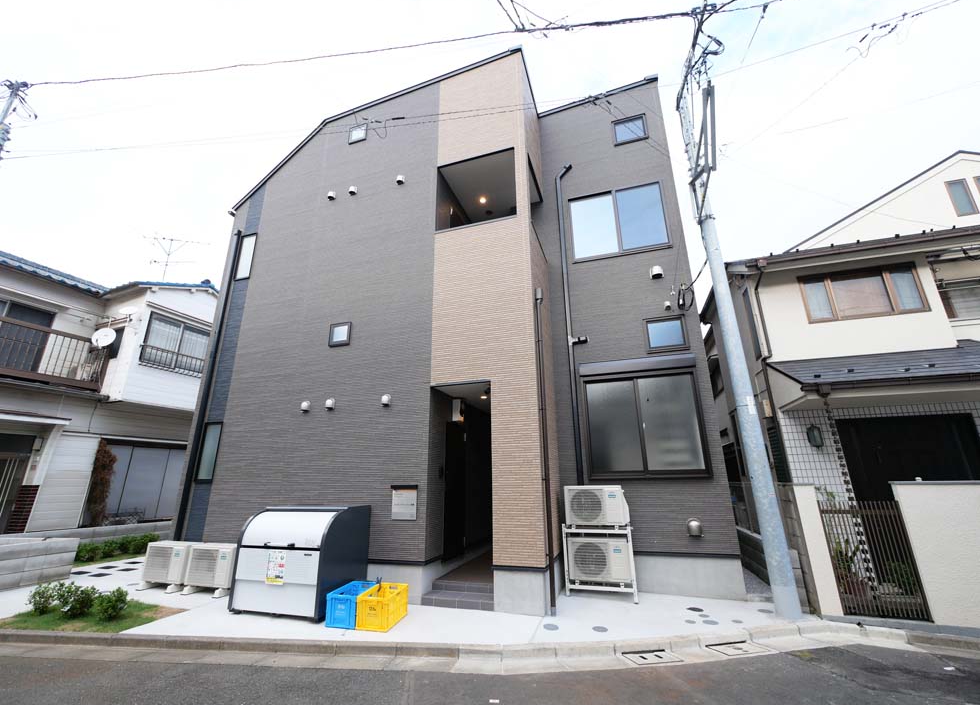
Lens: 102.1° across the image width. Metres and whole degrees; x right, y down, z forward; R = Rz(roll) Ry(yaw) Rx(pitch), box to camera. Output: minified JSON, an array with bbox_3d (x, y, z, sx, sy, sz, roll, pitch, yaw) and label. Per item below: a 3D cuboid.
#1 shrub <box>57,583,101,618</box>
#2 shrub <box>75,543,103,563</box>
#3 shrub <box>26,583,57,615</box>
[{"bbox_3d":[-4.844,2.926,4.674,0.372,0.369,0.372,-6,-18,17],"label":"shrub"},{"bbox_3d":[-7.892,3.941,7.797,0.390,0.330,0.390,-6,-18,17],"label":"shrub"},{"bbox_3d":[-5.435,2.994,4.822,0.263,0.341,0.279,-6,-18,17],"label":"shrub"}]

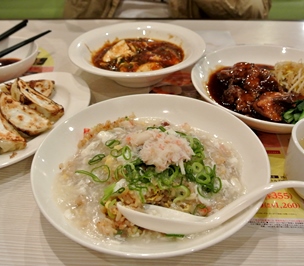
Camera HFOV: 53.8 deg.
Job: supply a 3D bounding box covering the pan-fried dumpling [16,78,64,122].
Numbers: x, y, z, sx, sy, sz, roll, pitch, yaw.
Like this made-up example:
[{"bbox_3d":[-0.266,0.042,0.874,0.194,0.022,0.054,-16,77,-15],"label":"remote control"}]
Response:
[{"bbox_3d":[-0.131,-0.039,0.349,0.029,0.029,0.096,-30,47,-33],"label":"pan-fried dumpling"}]

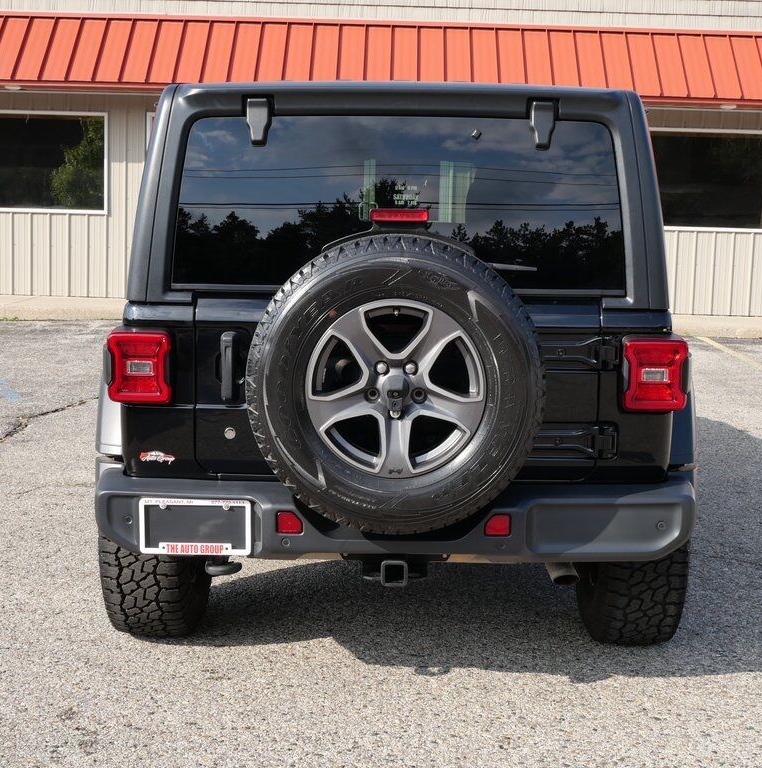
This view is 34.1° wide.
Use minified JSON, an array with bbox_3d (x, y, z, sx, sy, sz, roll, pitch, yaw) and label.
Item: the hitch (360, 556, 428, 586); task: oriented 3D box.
[{"bbox_3d":[0.037,0.528,3.568,0.183,0.085,0.170,1,6,0],"label":"hitch"}]

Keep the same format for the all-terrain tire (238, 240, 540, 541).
[{"bbox_3d":[0.041,0.002,3.351,0.800,0.800,0.252,1,6,0],"label":"all-terrain tire"}]

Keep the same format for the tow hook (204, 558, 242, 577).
[{"bbox_3d":[-0.462,0.538,3.643,0.103,0.045,0.110,1,6,0],"label":"tow hook"}]

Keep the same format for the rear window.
[{"bbox_3d":[0.054,-0.524,3.619,1.320,0.522,0.050,1,-4,0],"label":"rear window"}]

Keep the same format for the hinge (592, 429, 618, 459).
[{"bbox_3d":[0.653,0.172,3.618,0.070,0.088,0.050,1,6,0],"label":"hinge"}]

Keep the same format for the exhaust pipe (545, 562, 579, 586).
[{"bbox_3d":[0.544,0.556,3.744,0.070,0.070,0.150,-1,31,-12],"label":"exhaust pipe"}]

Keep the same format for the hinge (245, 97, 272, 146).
[{"bbox_3d":[-0.357,-0.764,3.618,0.075,0.145,0.045,1,-2,0],"label":"hinge"}]

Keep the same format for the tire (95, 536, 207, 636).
[{"bbox_3d":[-0.757,0.460,4.232,0.250,0.790,0.790,1,6,0],"label":"tire"}]

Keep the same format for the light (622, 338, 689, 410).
[{"bbox_3d":[0.785,-0.024,3.573,0.182,0.205,0.120,1,6,0],"label":"light"}]

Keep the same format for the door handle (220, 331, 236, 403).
[{"bbox_3d":[-0.439,-0.050,3.567,0.045,0.203,0.060,1,6,0],"label":"door handle"}]

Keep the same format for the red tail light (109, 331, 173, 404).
[{"bbox_3d":[-0.690,-0.052,3.583,0.185,0.205,0.100,1,6,0],"label":"red tail light"}]

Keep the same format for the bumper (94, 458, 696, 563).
[{"bbox_3d":[0.042,0.368,3.611,1.725,0.220,0.310,1,6,0],"label":"bumper"}]

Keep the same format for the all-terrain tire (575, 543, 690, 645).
[{"bbox_3d":[0.838,0.482,4.303,0.270,0.812,0.815,1,6,0],"label":"all-terrain tire"}]

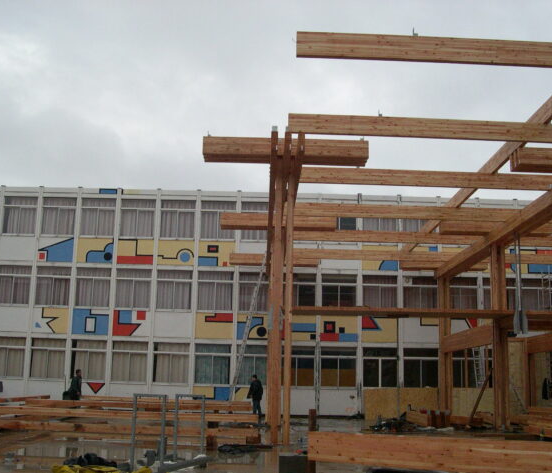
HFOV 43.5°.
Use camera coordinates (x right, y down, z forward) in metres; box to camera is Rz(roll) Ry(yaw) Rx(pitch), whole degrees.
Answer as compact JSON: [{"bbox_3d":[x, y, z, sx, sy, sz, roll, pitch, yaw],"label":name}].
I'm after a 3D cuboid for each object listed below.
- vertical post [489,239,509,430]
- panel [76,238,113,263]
[{"bbox_3d":[6.894,3.006,21.228,0.360,5.691,0.360,1,-12,0],"label":"vertical post"},{"bbox_3d":[-7.829,0.624,29.835,1.586,1.115,0.070,1,-11,-1],"label":"panel"}]

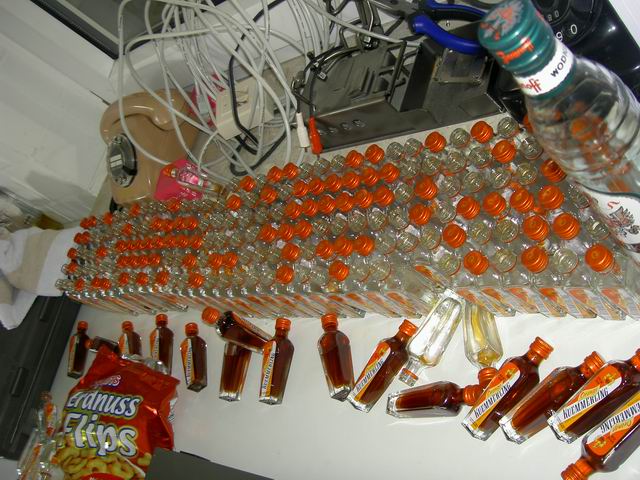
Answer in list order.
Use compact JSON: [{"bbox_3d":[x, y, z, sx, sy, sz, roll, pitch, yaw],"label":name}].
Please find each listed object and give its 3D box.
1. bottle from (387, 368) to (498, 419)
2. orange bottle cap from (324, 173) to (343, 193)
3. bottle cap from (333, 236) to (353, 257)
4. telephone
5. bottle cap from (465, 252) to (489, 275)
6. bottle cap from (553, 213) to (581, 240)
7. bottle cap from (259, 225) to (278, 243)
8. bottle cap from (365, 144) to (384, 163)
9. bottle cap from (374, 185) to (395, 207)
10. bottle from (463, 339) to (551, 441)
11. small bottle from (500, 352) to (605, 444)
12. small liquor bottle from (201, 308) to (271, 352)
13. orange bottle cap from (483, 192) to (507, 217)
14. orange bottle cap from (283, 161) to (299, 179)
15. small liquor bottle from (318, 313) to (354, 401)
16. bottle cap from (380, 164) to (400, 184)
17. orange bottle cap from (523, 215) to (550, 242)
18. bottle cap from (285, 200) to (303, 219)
[{"bbox_3d":[0.107,0.147,0.668,0.098,0.025,0.025,-17,53,41],"label":"bottle"},{"bbox_3d":[0.013,-0.056,0.707,0.016,0.010,0.016,-5,64,46],"label":"orange bottle cap"},{"bbox_3d":[0.022,0.006,0.660,0.016,0.010,0.016,-5,64,46],"label":"bottle cap"},{"bbox_3d":[-0.310,-0.166,1.243,0.213,0.122,0.190,-6,61,45],"label":"telephone"},{"bbox_3d":[0.124,0.018,0.573,0.018,0.010,0.018,-6,58,43],"label":"bottle cap"},{"bbox_3d":[0.184,-0.010,0.537,0.018,0.011,0.018,-6,59,44],"label":"bottle cap"},{"bbox_3d":[-0.056,-0.007,0.787,0.018,0.011,0.018,-6,59,44],"label":"bottle cap"},{"bbox_3d":[0.059,-0.092,0.774,0.018,0.012,0.018,-6,59,44],"label":"bottle cap"},{"bbox_3d":[0.062,-0.042,0.690,0.018,0.011,0.018,-6,59,44],"label":"bottle cap"},{"bbox_3d":[0.163,0.127,0.623,0.098,0.025,0.025,-54,39,7],"label":"bottle"},{"bbox_3d":[0.178,0.118,0.546,0.093,0.024,0.024,-47,41,16],"label":"small bottle"},{"bbox_3d":[-0.093,0.107,0.848,0.025,0.098,0.025,-47,40,13],"label":"small liquor bottle"},{"bbox_3d":[0.144,-0.029,0.594,0.018,0.011,0.018,-6,59,44],"label":"orange bottle cap"},{"bbox_3d":[-0.033,-0.077,0.807,0.018,0.010,0.018,-26,46,31],"label":"orange bottle cap"},{"bbox_3d":[0.015,0.116,0.743,0.024,0.024,0.093,-33,43,26],"label":"small liquor bottle"},{"bbox_3d":[0.073,-0.067,0.742,0.018,0.012,0.018,-6,59,44],"label":"bottle cap"},{"bbox_3d":[0.165,-0.009,0.551,0.018,0.010,0.018,-6,58,43],"label":"orange bottle cap"},{"bbox_3d":[-0.029,-0.033,0.803,0.018,0.012,0.018,-6,61,45],"label":"bottle cap"}]

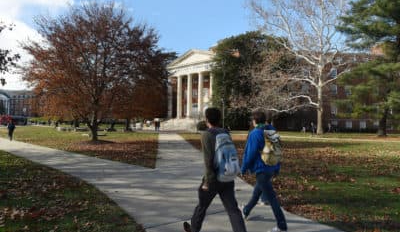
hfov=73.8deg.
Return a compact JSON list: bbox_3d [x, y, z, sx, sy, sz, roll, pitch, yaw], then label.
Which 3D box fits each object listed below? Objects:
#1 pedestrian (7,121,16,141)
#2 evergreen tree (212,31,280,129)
[{"bbox_3d":[-15.050,1.140,21.300,0.480,1.700,0.550,-1,-2,41],"label":"pedestrian"},{"bbox_3d":[8.500,-6.200,47.000,12.600,17.300,12.000,0,-1,0],"label":"evergreen tree"}]

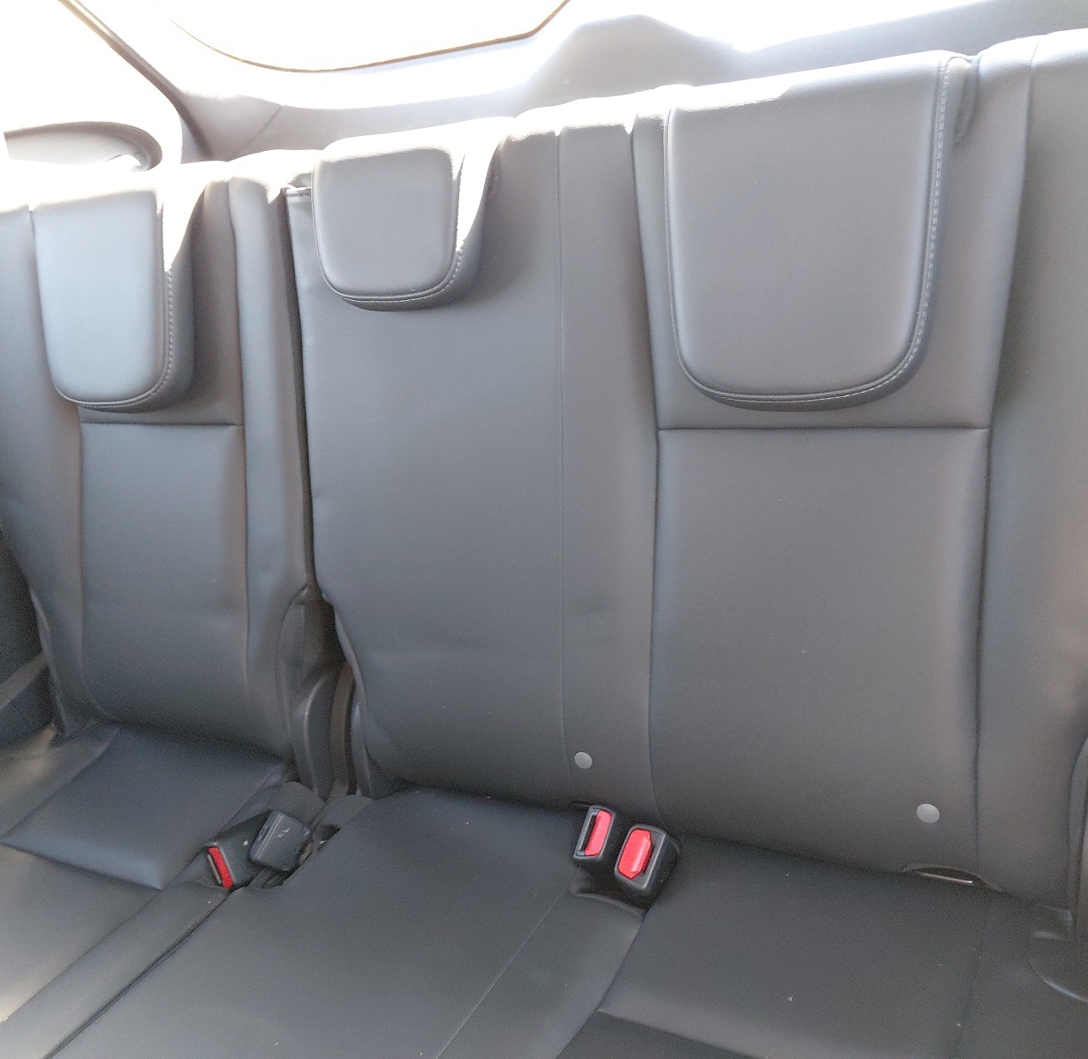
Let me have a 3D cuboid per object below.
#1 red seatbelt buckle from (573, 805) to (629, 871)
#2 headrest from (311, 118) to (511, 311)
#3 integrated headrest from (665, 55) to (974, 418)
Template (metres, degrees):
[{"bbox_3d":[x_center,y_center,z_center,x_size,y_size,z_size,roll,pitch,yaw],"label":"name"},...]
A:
[{"bbox_3d":[0.051,0.267,0.877,0.026,0.045,0.046,7,64,28],"label":"red seatbelt buckle"},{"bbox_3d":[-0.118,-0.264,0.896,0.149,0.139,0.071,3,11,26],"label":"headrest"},{"bbox_3d":[0.194,-0.205,0.749,0.201,0.230,0.076,3,11,26],"label":"integrated headrest"}]

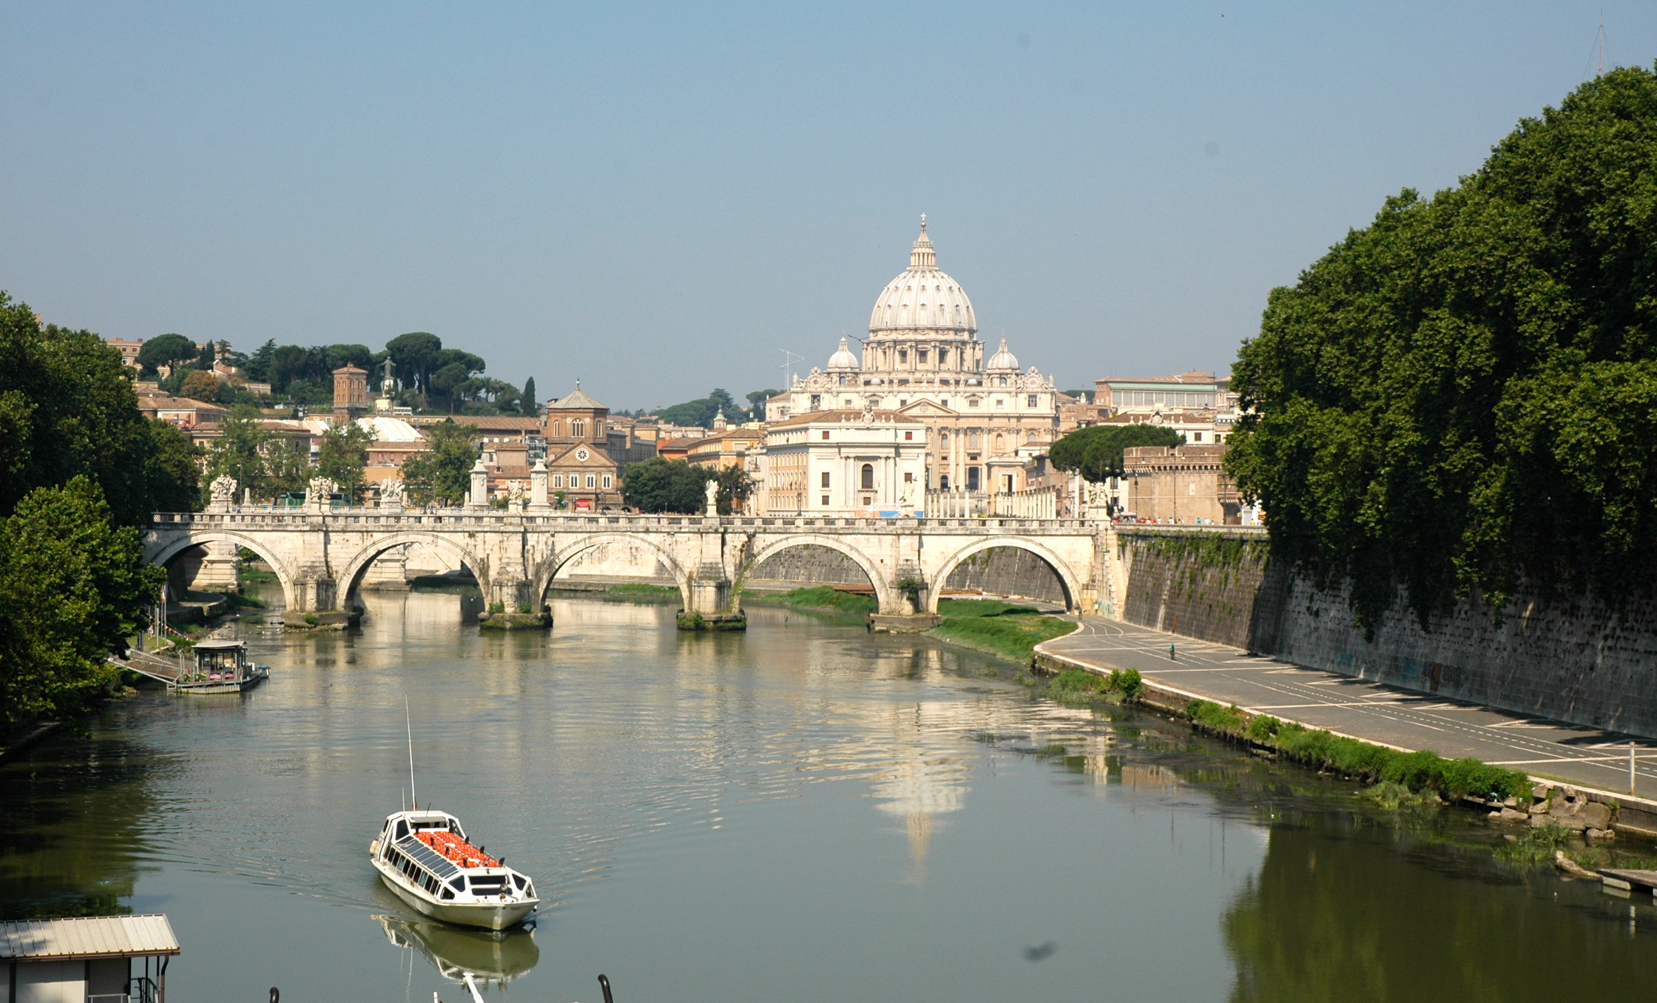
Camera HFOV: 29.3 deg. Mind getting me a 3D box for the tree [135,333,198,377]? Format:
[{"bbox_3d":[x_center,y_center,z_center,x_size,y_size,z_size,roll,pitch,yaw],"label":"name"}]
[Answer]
[{"bbox_3d":[-210.846,-46.374,1010.000,19.390,14.840,19.390,0,0,-12],"label":"tree"}]

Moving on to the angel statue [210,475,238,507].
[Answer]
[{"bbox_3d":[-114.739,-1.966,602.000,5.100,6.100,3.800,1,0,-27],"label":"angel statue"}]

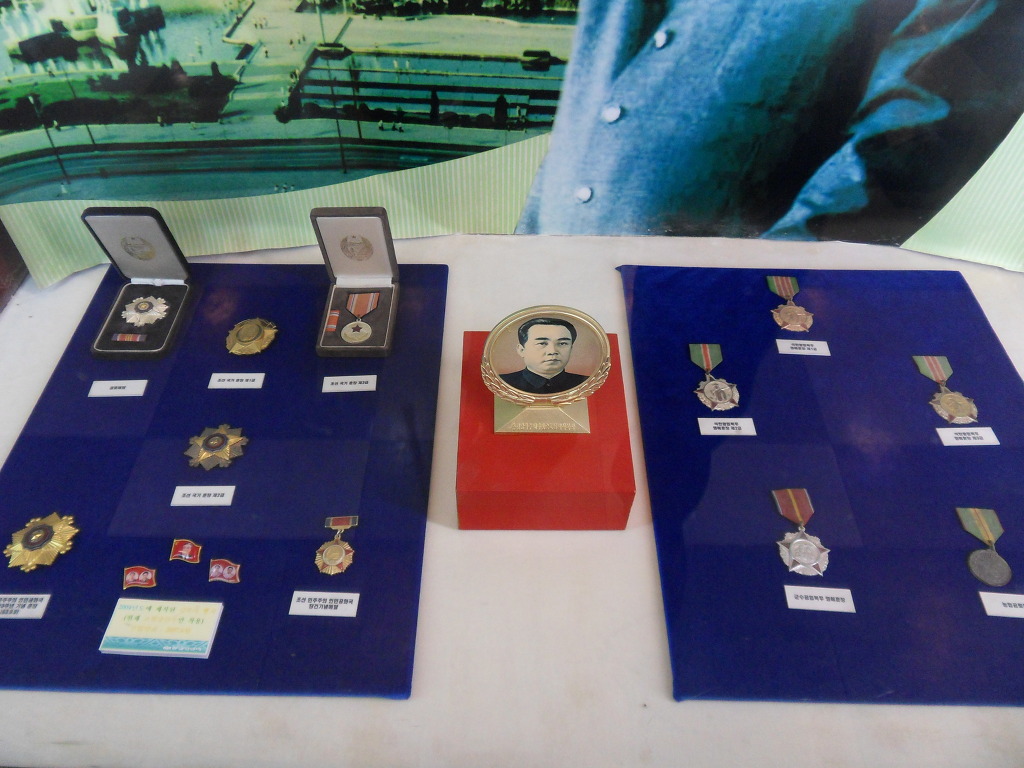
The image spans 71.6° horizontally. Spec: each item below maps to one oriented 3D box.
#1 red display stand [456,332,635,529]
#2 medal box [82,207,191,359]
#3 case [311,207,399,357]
[{"bbox_3d":[0.030,0.044,0.711,0.159,0.074,0.187,0,51,0],"label":"red display stand"},{"bbox_3d":[-0.431,-0.115,0.794,0.084,0.125,0.123,1,51,0],"label":"medal box"},{"bbox_3d":[-0.179,-0.114,0.798,0.082,0.123,0.116,0,51,0],"label":"case"}]

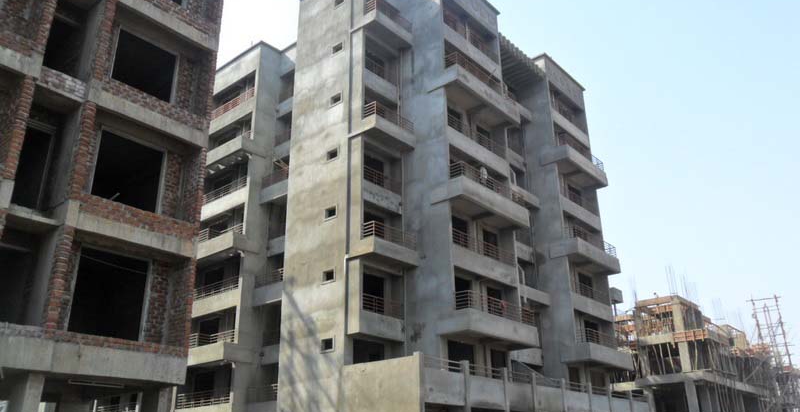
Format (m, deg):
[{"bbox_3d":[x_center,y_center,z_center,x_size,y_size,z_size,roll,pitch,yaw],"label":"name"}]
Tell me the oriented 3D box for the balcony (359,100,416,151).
[{"bbox_3d":[-0.778,-3.492,28.875,1.460,1.460,2.818,-19,-28,37],"label":"balcony"}]

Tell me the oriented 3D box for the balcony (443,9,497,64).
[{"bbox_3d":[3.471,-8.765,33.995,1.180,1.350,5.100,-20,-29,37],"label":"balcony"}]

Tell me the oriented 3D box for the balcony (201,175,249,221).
[{"bbox_3d":[-10.064,-0.237,37.352,4.800,1.670,1.170,-18,-28,37],"label":"balcony"}]

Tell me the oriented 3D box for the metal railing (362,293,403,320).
[{"bbox_3d":[-0.676,4.323,26.672,0.070,0.710,2.670,-18,-28,37],"label":"metal railing"}]

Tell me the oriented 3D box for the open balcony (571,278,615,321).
[{"bbox_3d":[10.852,5.707,36.660,1.110,1.606,5.139,-19,-28,37],"label":"open balcony"}]

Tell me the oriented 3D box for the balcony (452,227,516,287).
[{"bbox_3d":[3.585,2.613,28.971,1.110,1.694,5.227,-19,-28,37],"label":"balcony"}]

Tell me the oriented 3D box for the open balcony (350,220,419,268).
[{"bbox_3d":[-0.693,1.868,27.549,1.530,1.380,2.870,-18,-28,37],"label":"open balcony"}]

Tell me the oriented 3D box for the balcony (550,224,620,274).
[{"bbox_3d":[11.120,2.831,37.386,1.694,1.635,5.665,-19,-28,37],"label":"balcony"}]

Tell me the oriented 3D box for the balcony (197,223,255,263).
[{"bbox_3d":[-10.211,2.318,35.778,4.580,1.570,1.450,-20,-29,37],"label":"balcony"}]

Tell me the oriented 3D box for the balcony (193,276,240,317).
[{"bbox_3d":[-10.028,5.295,35.046,4.876,1.606,1.168,-19,-28,37],"label":"balcony"}]

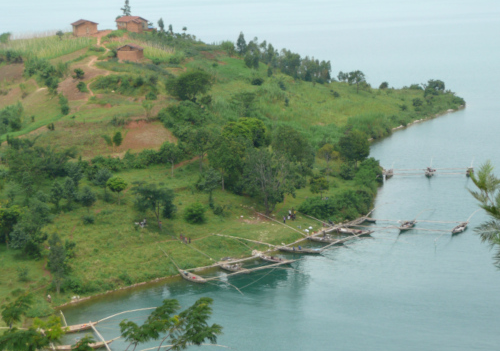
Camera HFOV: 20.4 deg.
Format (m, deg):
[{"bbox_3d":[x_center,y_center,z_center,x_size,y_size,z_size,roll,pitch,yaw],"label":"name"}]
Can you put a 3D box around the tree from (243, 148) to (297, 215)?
[{"bbox_3d":[4.599,1.415,327.000,12.350,14.940,11.360,0,9,0],"label":"tree"}]

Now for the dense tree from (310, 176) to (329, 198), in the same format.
[{"bbox_3d":[17.292,2.986,345.000,4.340,5.250,4.340,0,9,0],"label":"dense tree"}]

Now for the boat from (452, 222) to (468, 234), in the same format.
[{"bbox_3d":[47.360,11.990,312.000,1.500,0.950,9.000,4,10,31],"label":"boat"}]

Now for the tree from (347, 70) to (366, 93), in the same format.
[{"bbox_3d":[39.555,-34.913,515.000,7.210,7.840,7.210,0,9,0],"label":"tree"}]

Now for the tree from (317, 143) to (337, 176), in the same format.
[{"bbox_3d":[19.970,-4.050,362.000,5.300,9.000,5.100,-1,9,0],"label":"tree"}]

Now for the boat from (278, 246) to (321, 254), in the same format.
[{"bbox_3d":[10.320,15.740,289.000,8.900,0.950,1.500,2,9,19],"label":"boat"}]

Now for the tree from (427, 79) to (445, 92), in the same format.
[{"bbox_3d":[74.248,-36.023,555.000,6.990,5.380,6.990,0,9,0],"label":"tree"}]

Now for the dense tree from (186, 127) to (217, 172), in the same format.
[{"bbox_3d":[-12.067,-6.469,345.000,7.240,10.990,7.240,0,9,0],"label":"dense tree"}]

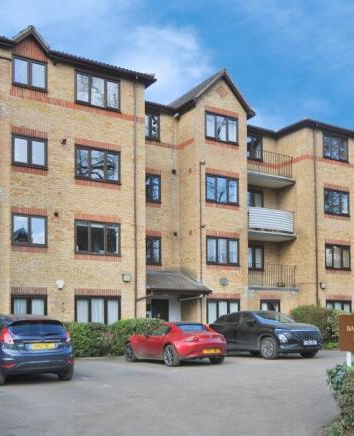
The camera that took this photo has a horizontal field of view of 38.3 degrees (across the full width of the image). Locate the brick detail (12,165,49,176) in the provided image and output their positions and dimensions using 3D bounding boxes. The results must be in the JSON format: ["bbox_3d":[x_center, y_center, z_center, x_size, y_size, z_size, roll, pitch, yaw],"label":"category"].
[{"bbox_3d":[-4.773,-1.501,16.527,1.155,0.210,0.100,6,-10,-32],"label":"brick detail"}]

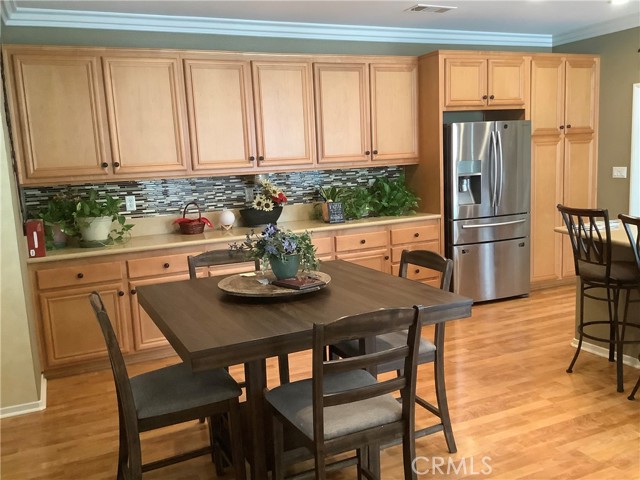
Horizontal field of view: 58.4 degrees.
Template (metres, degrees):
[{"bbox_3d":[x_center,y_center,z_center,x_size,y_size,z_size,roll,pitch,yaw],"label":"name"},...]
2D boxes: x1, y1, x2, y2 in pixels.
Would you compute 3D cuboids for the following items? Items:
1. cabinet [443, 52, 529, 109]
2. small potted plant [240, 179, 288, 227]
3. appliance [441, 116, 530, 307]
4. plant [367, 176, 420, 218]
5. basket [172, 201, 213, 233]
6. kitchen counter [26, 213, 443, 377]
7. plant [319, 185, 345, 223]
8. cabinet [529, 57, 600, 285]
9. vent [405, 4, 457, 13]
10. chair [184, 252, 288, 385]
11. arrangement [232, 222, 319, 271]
[{"bbox_3d":[1.449,-1.516,5.627,1.005,0.525,0.615,-6,9,-23],"label":"cabinet"},{"bbox_3d":[-0.503,-0.334,5.150,0.420,0.425,0.200,-6,9,-23],"label":"small potted plant"},{"bbox_3d":[1.532,-0.262,5.731,0.916,1.758,0.725,-6,9,-23],"label":"appliance"},{"bbox_3d":[0.710,-0.429,5.586,0.460,0.370,0.320,-6,9,-23],"label":"plant"},{"bbox_3d":[-1.081,-0.194,4.901,0.330,0.275,0.200,-6,9,-23],"label":"basket"},{"bbox_3d":[-0.527,0.354,4.896,3.393,0.914,0.650,-6,9,-24],"label":"kitchen counter"},{"bbox_3d":[0.102,-0.330,5.088,0.210,0.320,0.200,-6,9,-24],"label":"plant"},{"bbox_3d":[2.345,-0.687,6.093,0.965,2.354,0.617,-6,9,-24],"label":"cabinet"},{"bbox_3d":[0.955,-1.963,4.902,0.405,0.021,0.205,-6,9,-23],"label":"vent"},{"bbox_3d":[-0.413,0.566,3.117,0.440,0.985,0.520,-6,9,-21],"label":"chair"},{"bbox_3d":[-0.221,0.053,2.726,0.410,0.280,0.340,-4,8,-8],"label":"arrangement"}]

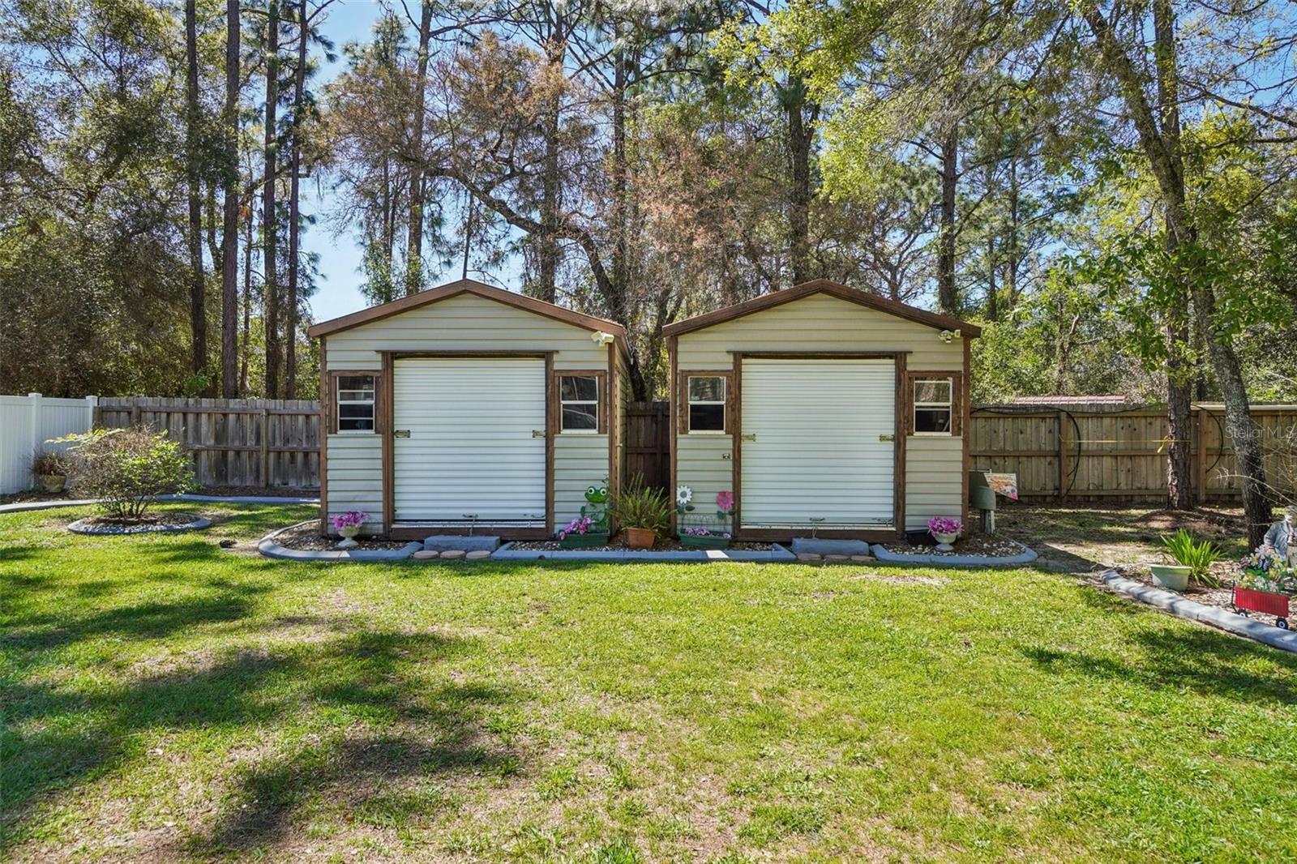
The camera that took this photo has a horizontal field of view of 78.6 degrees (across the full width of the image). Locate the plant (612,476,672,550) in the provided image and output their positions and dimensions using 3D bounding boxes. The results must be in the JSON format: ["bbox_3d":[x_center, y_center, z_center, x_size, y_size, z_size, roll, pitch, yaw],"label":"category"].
[{"bbox_3d":[-0.068,0.904,8.900,0.660,0.810,0.600,0,1,0],"label":"plant"}]

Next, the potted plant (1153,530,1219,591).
[{"bbox_3d":[4.580,1.091,6.750,0.530,0.510,0.430,0,1,0],"label":"potted plant"}]

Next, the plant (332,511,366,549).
[{"bbox_3d":[-3.380,1.095,8.950,0.380,0.410,0.350,0,1,0],"label":"plant"}]

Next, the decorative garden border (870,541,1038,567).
[{"bbox_3d":[3.300,1.314,8.720,1.680,0.090,1.100,0,1,0],"label":"decorative garden border"}]

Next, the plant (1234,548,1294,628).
[{"bbox_3d":[4.410,1.100,5.640,0.250,0.540,0.390,0,1,-25],"label":"plant"}]

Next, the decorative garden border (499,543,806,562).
[{"bbox_3d":[-0.050,1.314,8.660,3.240,0.090,0.700,0,1,0],"label":"decorative garden border"}]

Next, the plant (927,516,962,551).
[{"bbox_3d":[3.255,1.118,8.700,0.360,0.380,0.360,0,1,0],"label":"plant"}]

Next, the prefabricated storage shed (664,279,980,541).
[{"bbox_3d":[2.122,-0.296,11.529,3.740,3.110,4.300,0,1,2],"label":"prefabricated storage shed"}]

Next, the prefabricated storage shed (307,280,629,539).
[{"bbox_3d":[-2.155,-0.305,11.840,3.780,3.140,4.730,0,1,0],"label":"prefabricated storage shed"}]

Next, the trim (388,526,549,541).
[{"bbox_3d":[-2.150,1.216,9.470,1.910,0.170,0.060,0,1,0],"label":"trim"}]

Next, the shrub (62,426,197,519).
[{"bbox_3d":[-7.270,0.580,11.100,1.800,1.270,1.650,0,1,0],"label":"shrub"}]

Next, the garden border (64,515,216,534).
[{"bbox_3d":[-6.970,1.253,10.950,1.720,0.090,1.650,0,1,0],"label":"garden border"}]

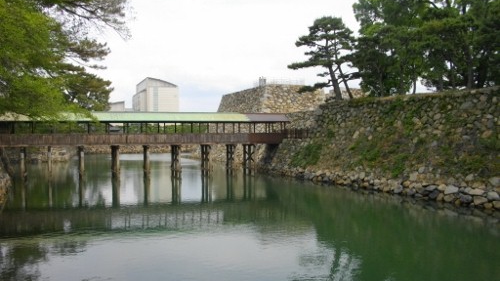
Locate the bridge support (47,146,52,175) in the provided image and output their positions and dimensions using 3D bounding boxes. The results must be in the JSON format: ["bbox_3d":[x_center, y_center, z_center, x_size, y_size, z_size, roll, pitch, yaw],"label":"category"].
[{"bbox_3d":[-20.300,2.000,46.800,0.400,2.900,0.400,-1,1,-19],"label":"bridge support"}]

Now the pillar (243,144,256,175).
[{"bbox_3d":[-0.020,2.020,52.000,0.500,3.200,3.200,-1,1,-21],"label":"pillar"}]

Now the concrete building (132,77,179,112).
[{"bbox_3d":[-70.200,-24.100,347.000,22.500,40.000,50.000,-1,1,-21],"label":"concrete building"}]

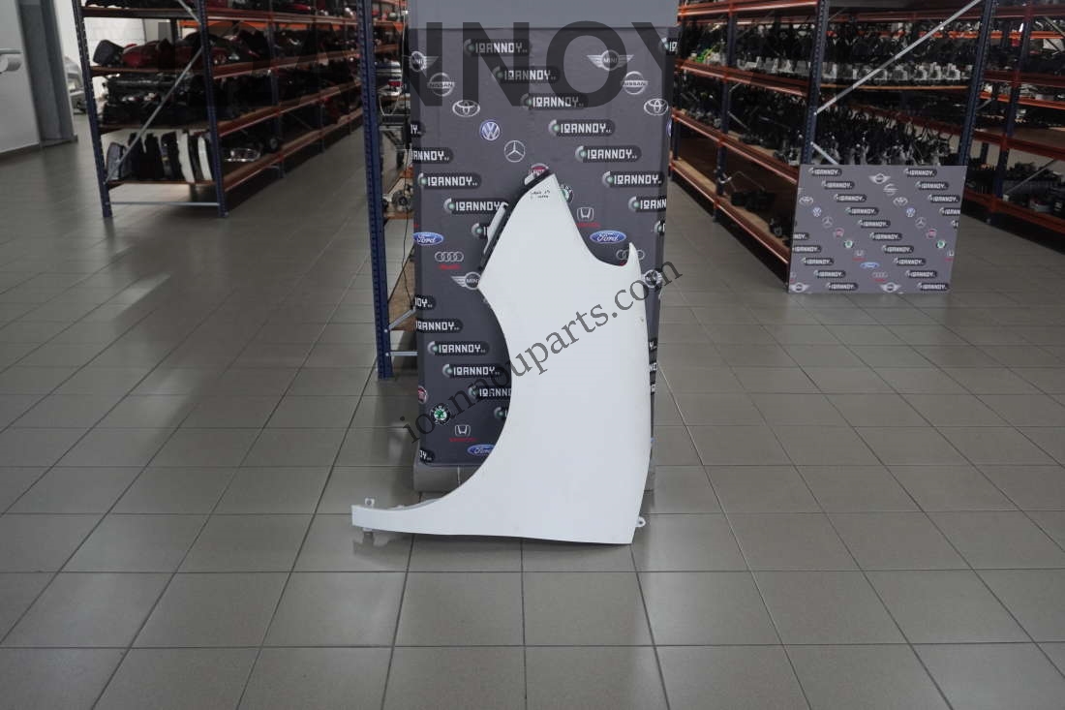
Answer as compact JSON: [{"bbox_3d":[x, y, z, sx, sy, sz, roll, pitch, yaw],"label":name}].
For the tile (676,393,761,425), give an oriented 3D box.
[{"bbox_3d":[0.701,0.214,3.354,0.300,0.010,0.300,0,20,-2],"label":"tile"}]

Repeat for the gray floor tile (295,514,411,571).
[{"bbox_3d":[-0.480,0.523,2.464,0.300,0.010,0.300,0,20,-2],"label":"gray floor tile"}]

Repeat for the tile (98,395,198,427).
[{"bbox_3d":[-1.412,0.211,3.293,0.300,0.010,0.300,0,20,-2],"label":"tile"}]

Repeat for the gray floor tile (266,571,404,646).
[{"bbox_3d":[-0.474,0.627,2.185,0.300,0.010,0.300,0,20,-2],"label":"gray floor tile"}]

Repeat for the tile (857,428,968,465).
[{"bbox_3d":[1.312,0.319,3.088,0.300,0.010,0.300,0,20,-2],"label":"tile"}]

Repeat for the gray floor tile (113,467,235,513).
[{"bbox_3d":[-1.087,0.416,2.722,0.298,0.010,0.298,0,20,-2],"label":"gray floor tile"}]

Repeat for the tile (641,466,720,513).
[{"bbox_3d":[0.419,0.425,2.799,0.301,0.010,0.301,0,20,-2],"label":"tile"}]

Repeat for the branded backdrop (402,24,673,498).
[{"bbox_3d":[0.021,-0.248,2.539,0.720,1.320,0.060,0,20,-2],"label":"branded backdrop"}]

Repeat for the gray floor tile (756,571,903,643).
[{"bbox_3d":[0.738,0.634,2.237,0.301,0.010,0.301,0,20,-2],"label":"gray floor tile"}]

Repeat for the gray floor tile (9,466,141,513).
[{"bbox_3d":[-1.404,0.421,2.750,0.301,0.010,0.301,0,20,-2],"label":"gray floor tile"}]

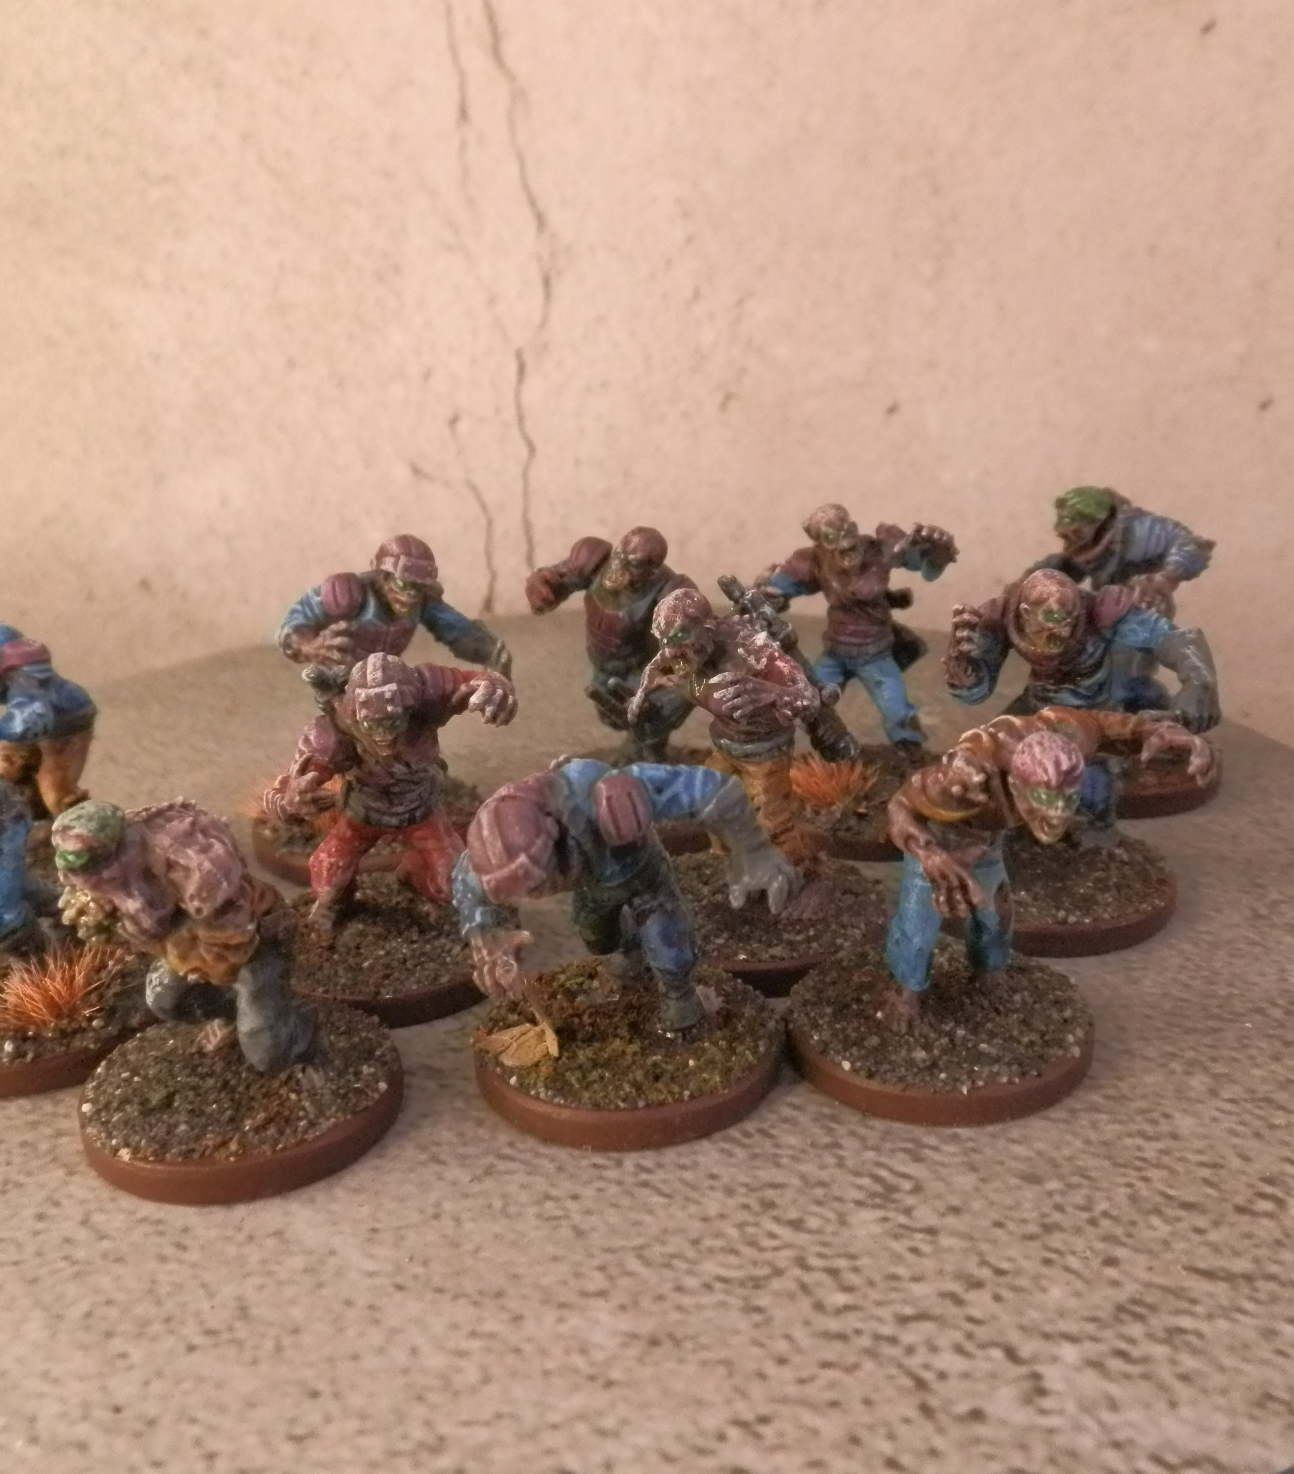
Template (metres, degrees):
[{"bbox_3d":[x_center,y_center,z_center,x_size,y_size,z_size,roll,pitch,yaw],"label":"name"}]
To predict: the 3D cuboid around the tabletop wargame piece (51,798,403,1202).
[{"bbox_3d":[-0.033,0.017,0.123,0.025,0.028,0.026,10,23,31],"label":"tabletop wargame piece"}]

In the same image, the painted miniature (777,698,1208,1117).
[{"bbox_3d":[0.026,0.011,0.126,0.030,0.030,0.027,-4,20,-2],"label":"painted miniature"}]

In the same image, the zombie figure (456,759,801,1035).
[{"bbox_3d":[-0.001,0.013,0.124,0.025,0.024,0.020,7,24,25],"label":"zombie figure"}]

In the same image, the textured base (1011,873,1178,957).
[{"bbox_3d":[0.038,0.013,0.153,0.025,0.004,0.025,-4,21,0],"label":"textured base"}]

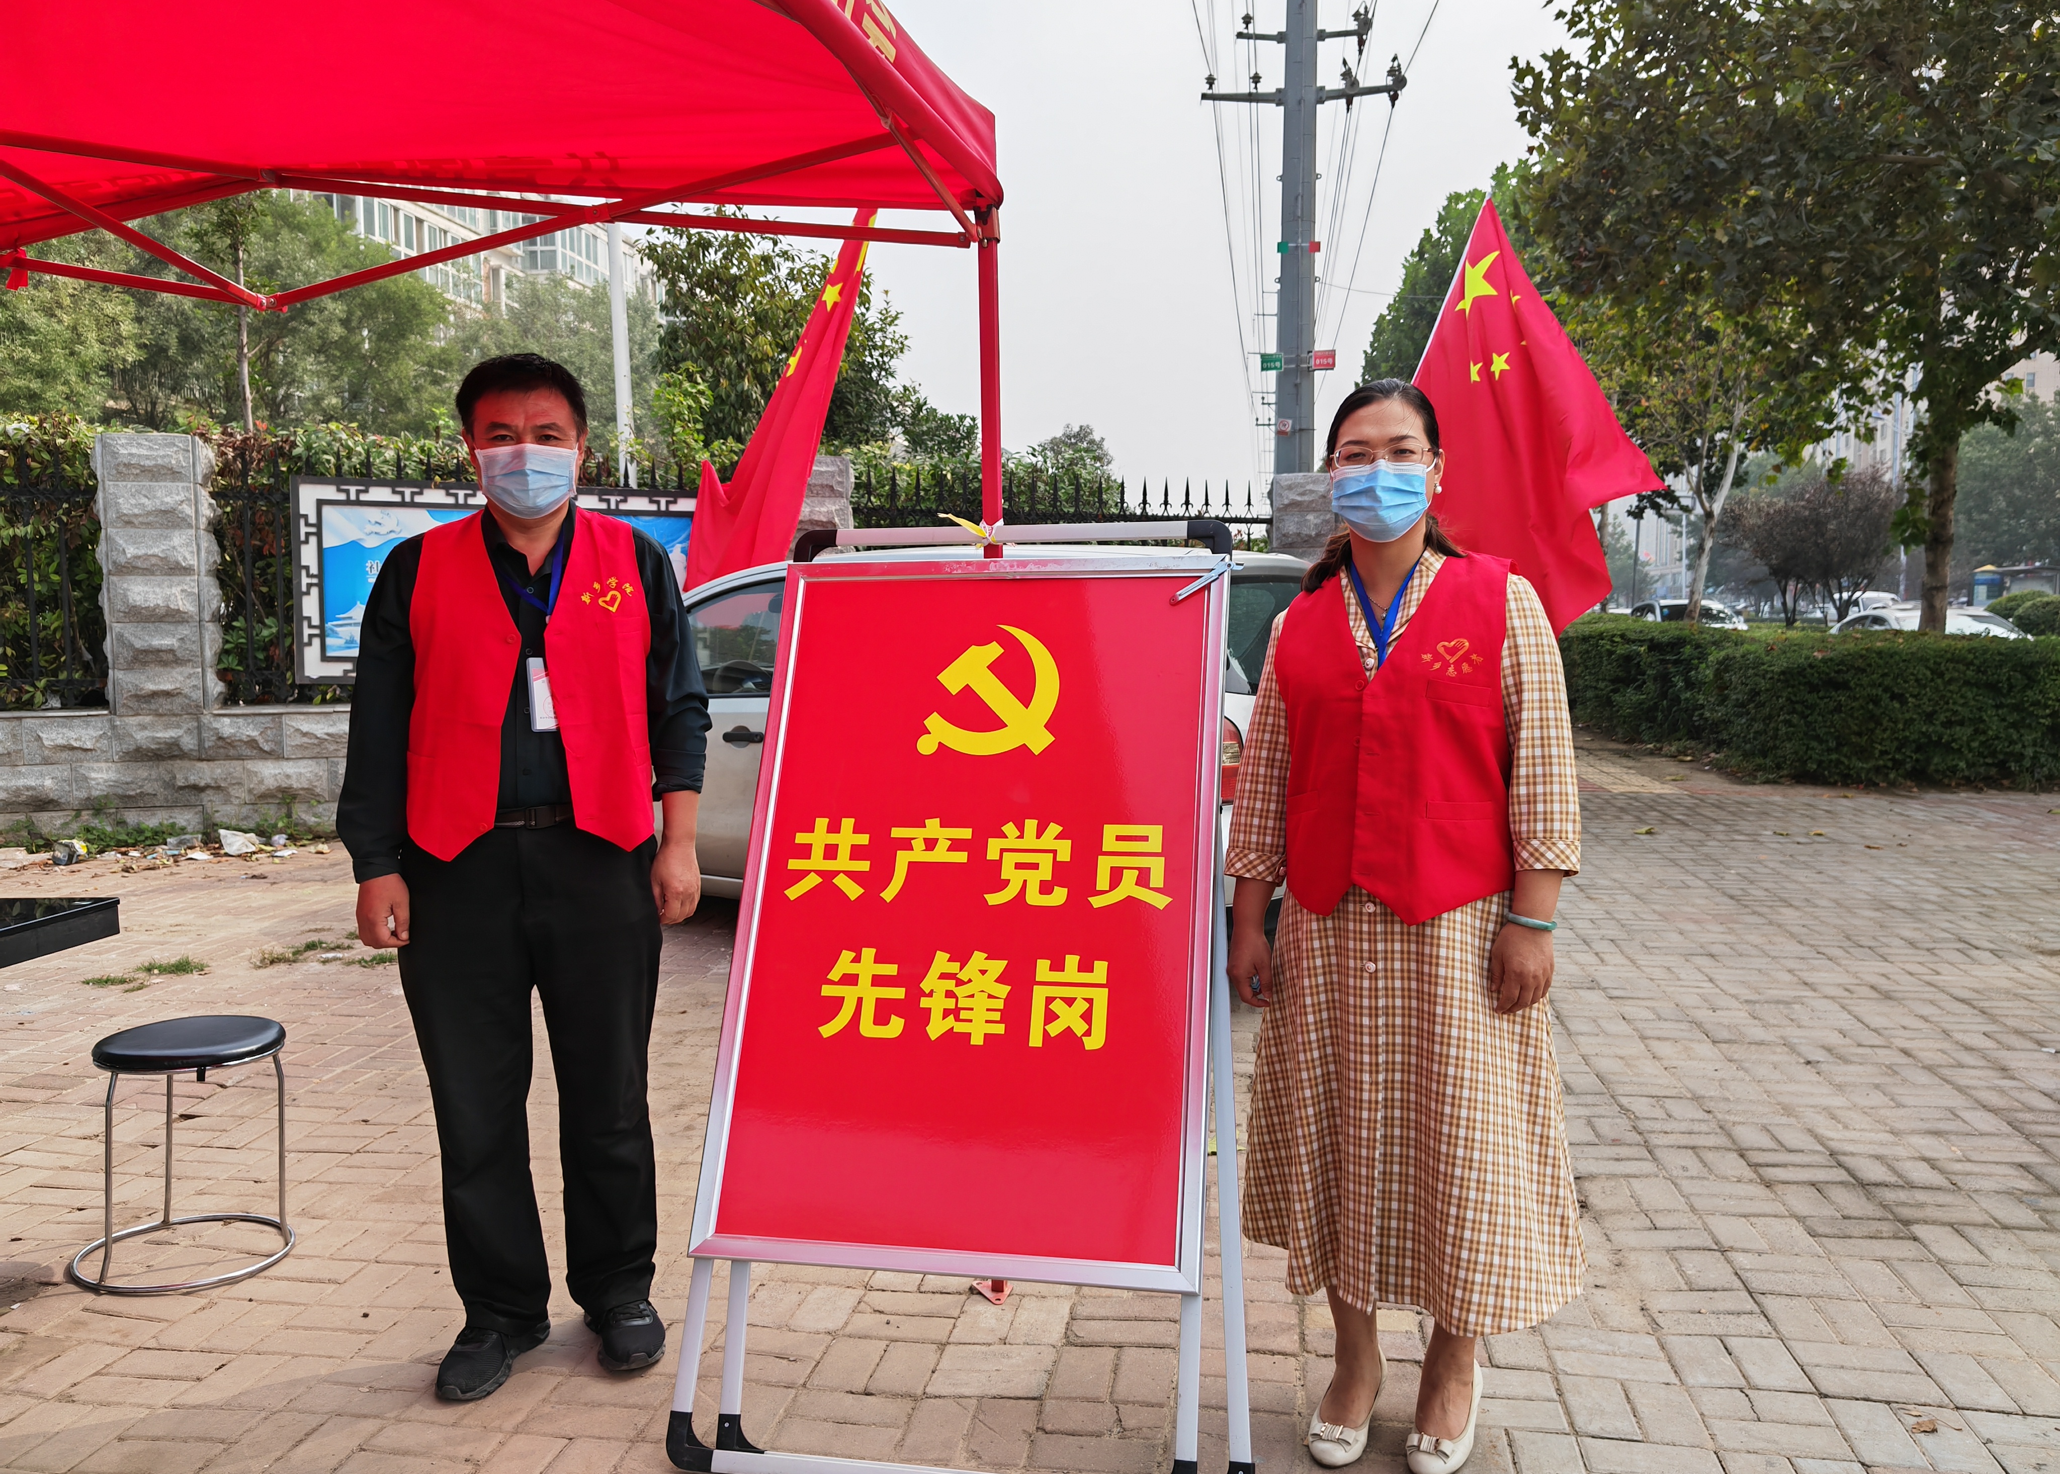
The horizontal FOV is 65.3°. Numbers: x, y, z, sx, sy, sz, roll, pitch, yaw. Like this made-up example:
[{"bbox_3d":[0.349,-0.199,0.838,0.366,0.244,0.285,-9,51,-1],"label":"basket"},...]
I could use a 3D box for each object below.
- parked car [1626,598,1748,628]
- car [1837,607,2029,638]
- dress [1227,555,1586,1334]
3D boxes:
[{"bbox_3d":[12.750,-1.823,31.252,1.800,1.560,4.500,1,4,9],"label":"parked car"},{"bbox_3d":[10.900,-0.833,19.293,1.800,1.460,4.600,1,4,9],"label":"car"},{"bbox_3d":[0.580,0.301,2.480,0.530,1.140,0.390,2,5,22],"label":"dress"}]

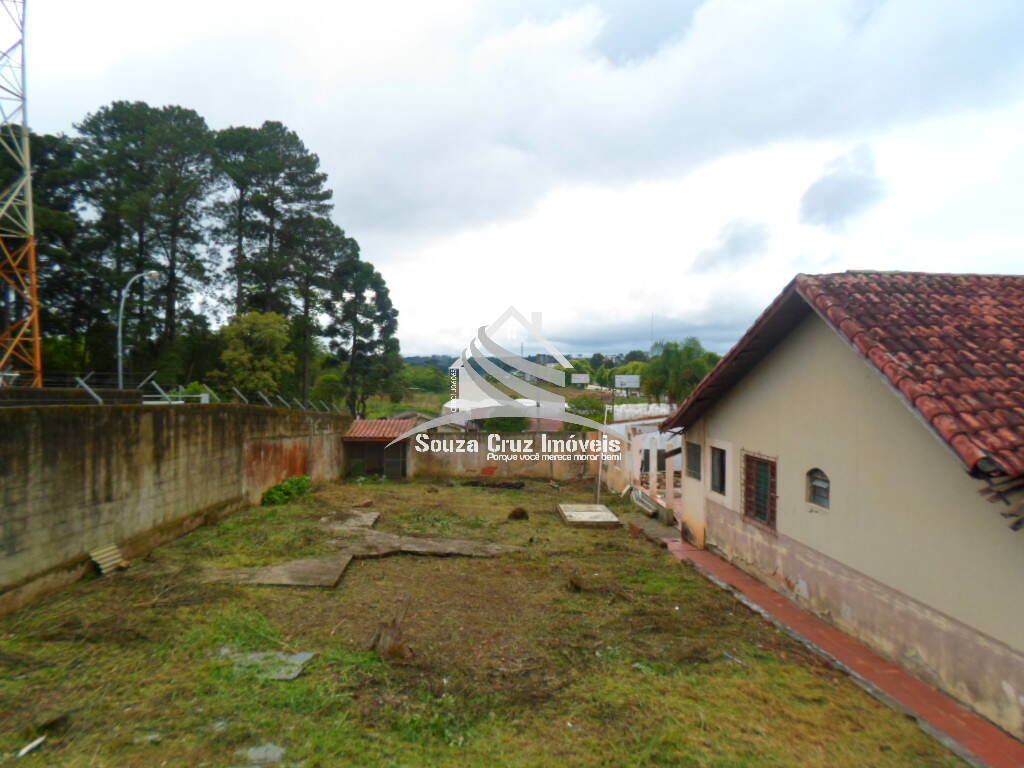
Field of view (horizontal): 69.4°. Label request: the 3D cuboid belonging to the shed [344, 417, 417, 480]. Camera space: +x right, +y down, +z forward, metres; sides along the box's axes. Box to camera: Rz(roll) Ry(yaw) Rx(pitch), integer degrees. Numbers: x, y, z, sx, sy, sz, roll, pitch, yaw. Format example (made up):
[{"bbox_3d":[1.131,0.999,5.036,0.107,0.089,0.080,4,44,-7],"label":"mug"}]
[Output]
[{"bbox_3d":[-5.580,2.790,31.950,2.850,2.400,2.300,0,1,3],"label":"shed"}]

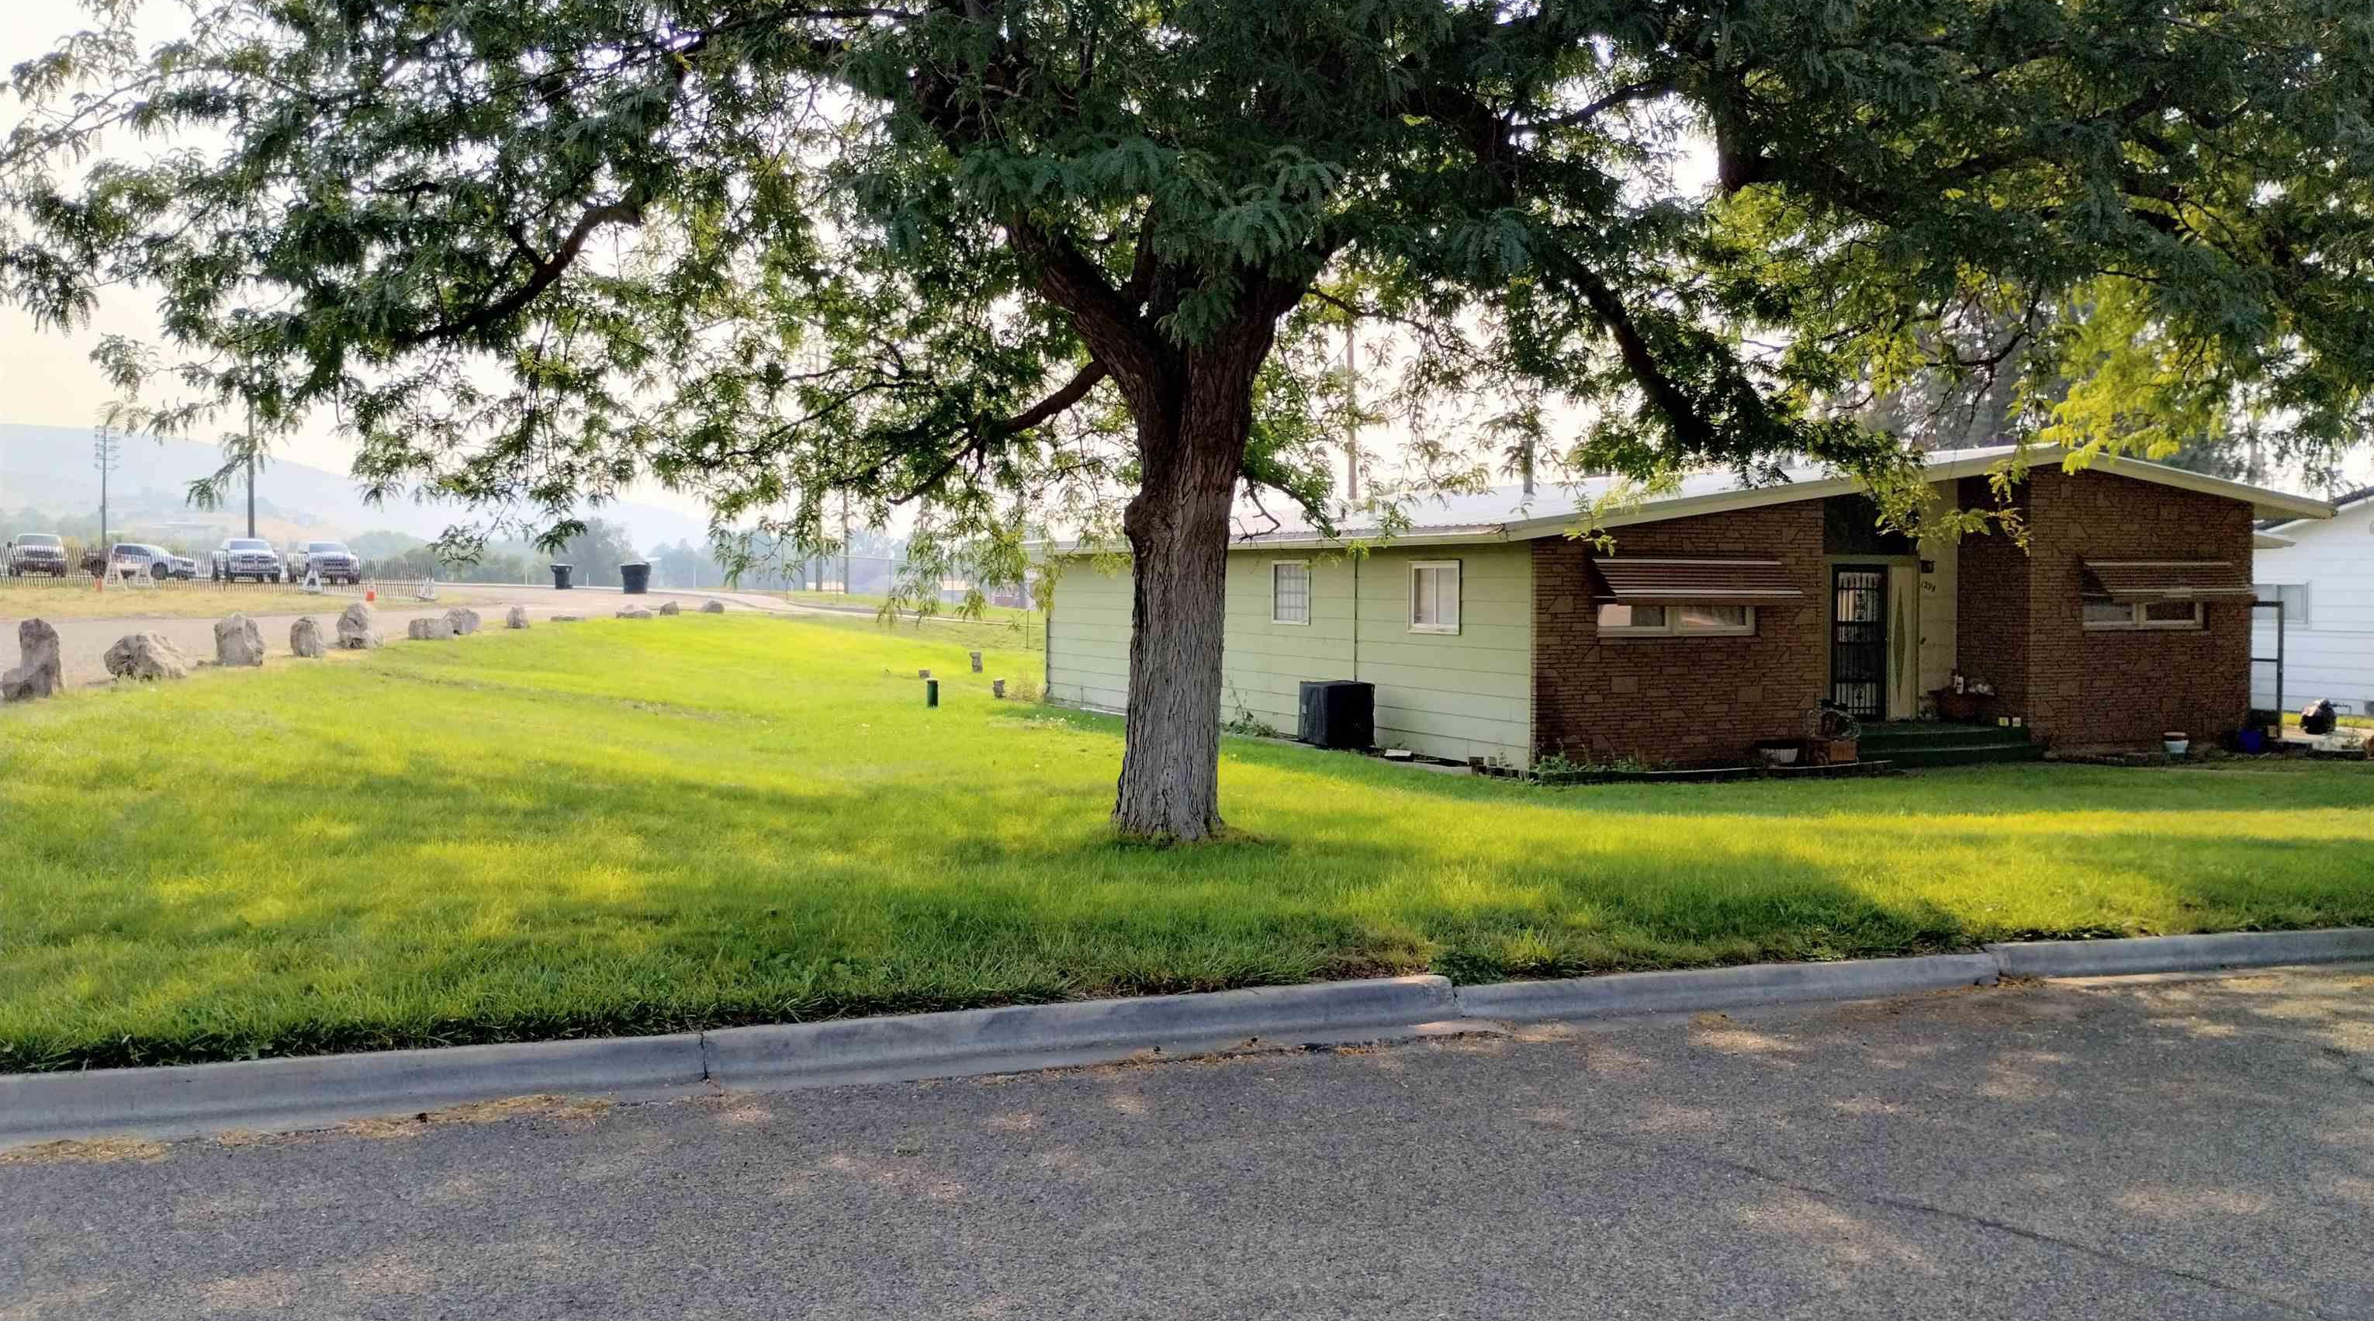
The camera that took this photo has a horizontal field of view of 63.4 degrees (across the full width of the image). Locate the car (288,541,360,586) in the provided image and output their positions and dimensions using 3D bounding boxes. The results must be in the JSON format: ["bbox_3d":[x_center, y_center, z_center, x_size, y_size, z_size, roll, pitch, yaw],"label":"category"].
[{"bbox_3d":[-38.970,-4.388,87.000,2.000,1.920,5.700,-1,3,-34],"label":"car"}]

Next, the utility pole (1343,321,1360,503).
[{"bbox_3d":[5.499,-6.878,64.000,0.300,10.200,0.300,0,2,0],"label":"utility pole"}]

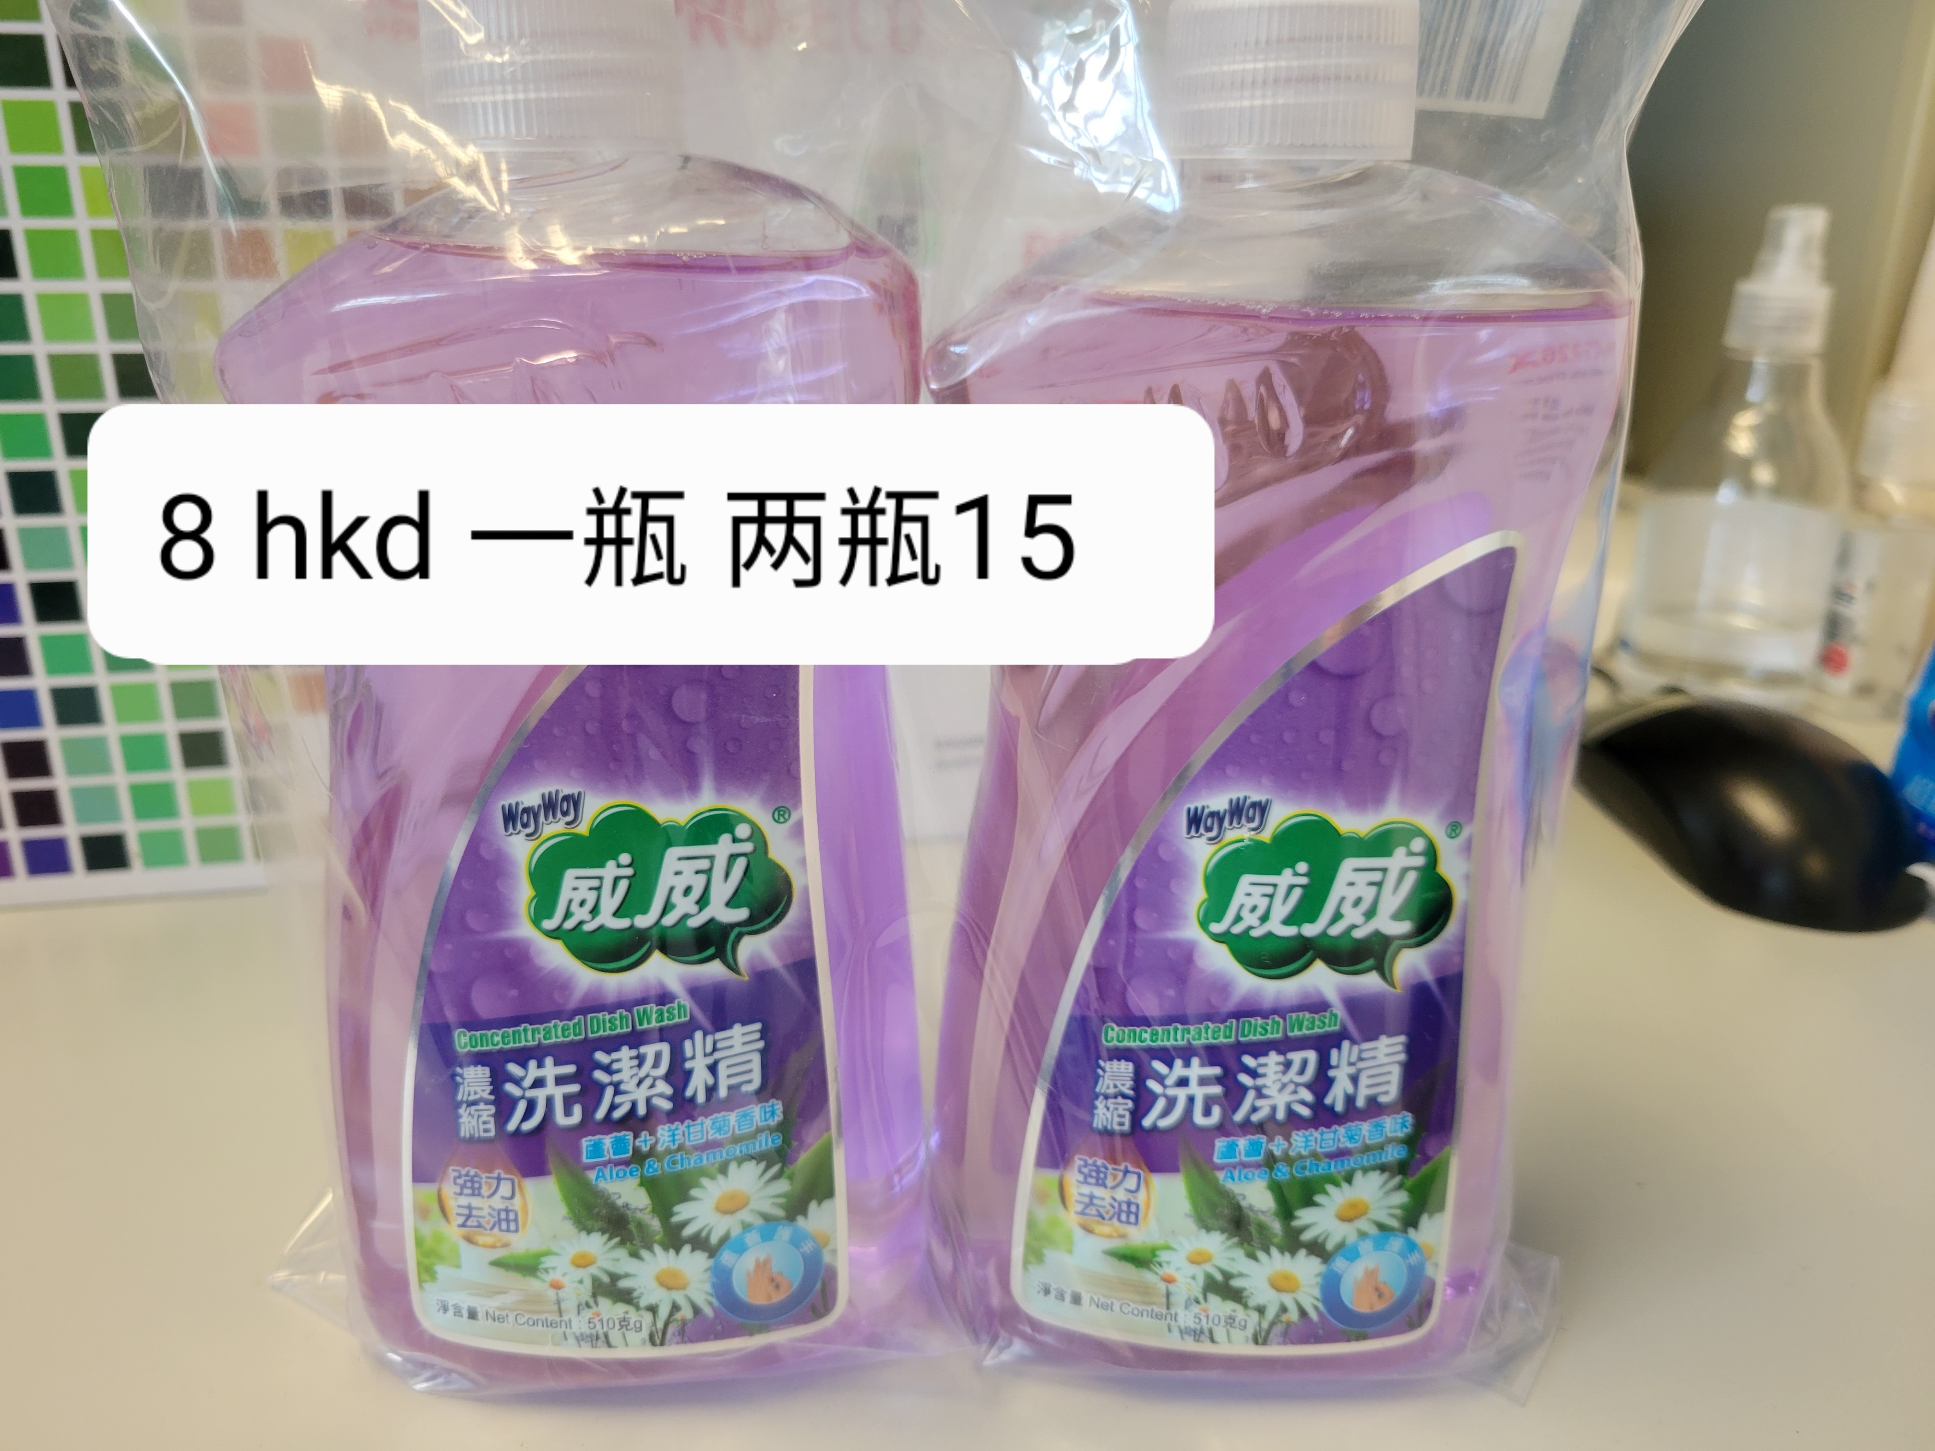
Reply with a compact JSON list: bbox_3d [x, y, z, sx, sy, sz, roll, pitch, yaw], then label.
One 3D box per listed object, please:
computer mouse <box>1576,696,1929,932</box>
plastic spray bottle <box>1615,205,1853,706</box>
[{"bbox_3d":[0.214,0.013,0.399,0.063,0.039,0.115,-1,19,-3],"label":"computer mouse"},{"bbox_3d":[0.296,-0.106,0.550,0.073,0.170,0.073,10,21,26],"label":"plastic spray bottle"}]

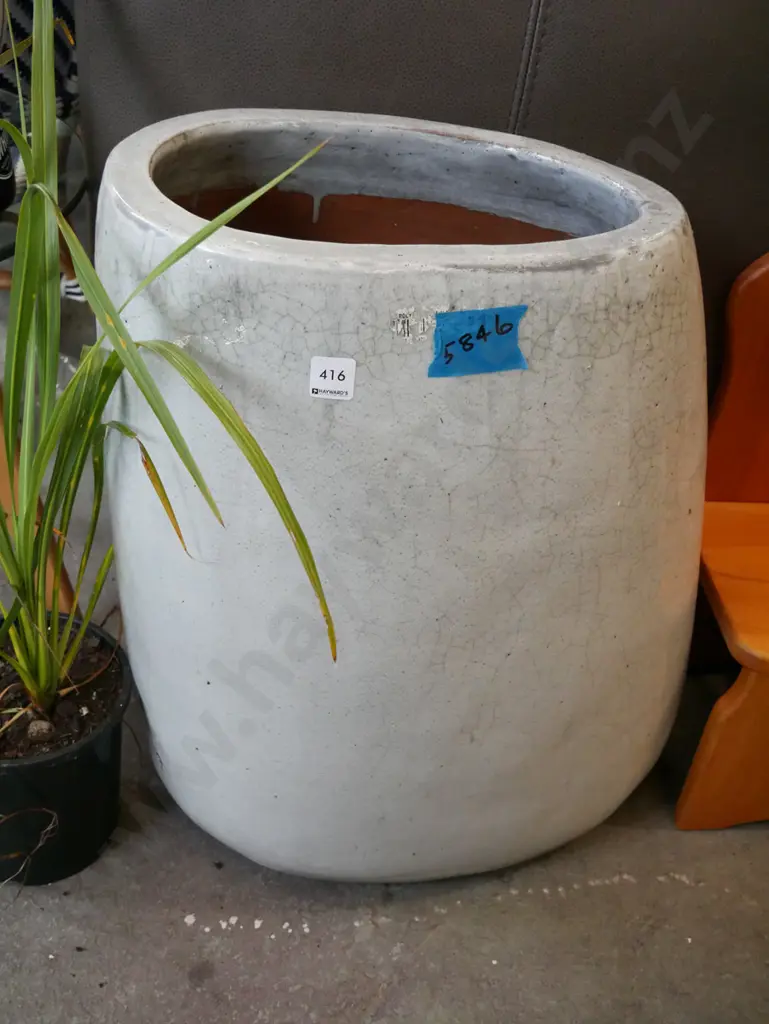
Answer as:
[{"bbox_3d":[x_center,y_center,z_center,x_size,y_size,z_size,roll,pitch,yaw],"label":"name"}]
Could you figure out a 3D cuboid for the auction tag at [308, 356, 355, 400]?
[{"bbox_3d":[-0.037,-0.096,0.850,0.032,0.031,0.001,7,25,8],"label":"auction tag"}]

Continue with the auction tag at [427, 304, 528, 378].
[{"bbox_3d":[0.070,-0.125,0.873,0.077,0.048,0.003,-7,25,-13],"label":"auction tag"}]

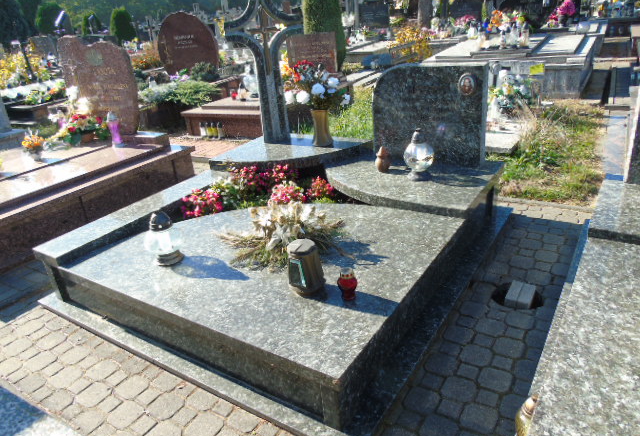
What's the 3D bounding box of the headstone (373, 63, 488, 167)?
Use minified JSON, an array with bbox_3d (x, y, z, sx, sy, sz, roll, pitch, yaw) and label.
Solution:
[{"bbox_3d":[0.772,-0.752,3.358,0.835,0.675,0.120,11,29,32],"label":"headstone"}]

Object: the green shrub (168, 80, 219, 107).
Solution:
[{"bbox_3d":[-1.928,-1.898,7.045,0.700,0.340,0.580,11,28,31],"label":"green shrub"}]

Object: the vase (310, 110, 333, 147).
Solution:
[{"bbox_3d":[0.016,-0.719,3.685,0.165,0.278,0.165,-5,24,1],"label":"vase"}]

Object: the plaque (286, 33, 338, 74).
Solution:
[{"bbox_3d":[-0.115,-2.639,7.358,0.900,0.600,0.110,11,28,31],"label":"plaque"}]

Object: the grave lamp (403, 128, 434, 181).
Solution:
[{"bbox_3d":[0.680,-0.439,3.186,0.205,0.345,0.205,11,28,31],"label":"grave lamp"}]

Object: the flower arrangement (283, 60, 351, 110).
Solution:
[{"bbox_3d":[-0.027,-1.018,3.551,0.480,0.360,0.420,-5,24,1],"label":"flower arrangement"}]

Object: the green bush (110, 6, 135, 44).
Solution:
[{"bbox_3d":[-9.975,-9.620,23.464,1.250,2.100,1.250,11,28,31],"label":"green bush"}]

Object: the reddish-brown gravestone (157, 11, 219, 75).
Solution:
[{"bbox_3d":[-2.180,-2.864,7.591,1.220,0.980,0.120,11,29,32],"label":"reddish-brown gravestone"}]

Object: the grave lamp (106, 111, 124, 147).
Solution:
[{"bbox_3d":[-1.930,-0.839,4.326,0.135,0.325,0.135,-16,26,-21],"label":"grave lamp"}]

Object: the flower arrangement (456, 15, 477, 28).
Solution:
[{"bbox_3d":[3.209,-4.334,10.195,0.480,0.360,0.420,2,25,17],"label":"flower arrangement"}]

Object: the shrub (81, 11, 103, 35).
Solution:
[{"bbox_3d":[-6.180,-5.287,12.500,0.550,0.750,0.550,-15,26,-20],"label":"shrub"}]

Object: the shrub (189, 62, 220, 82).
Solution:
[{"bbox_3d":[-1.752,-2.208,6.954,0.440,0.300,0.420,-11,25,-11],"label":"shrub"}]

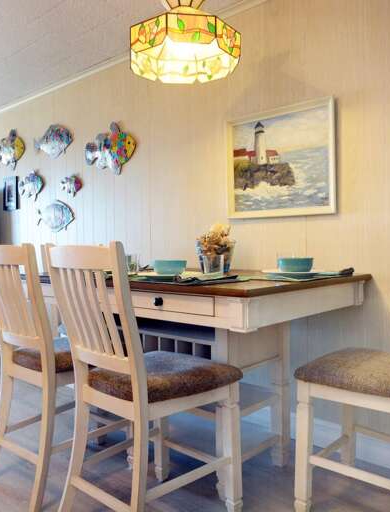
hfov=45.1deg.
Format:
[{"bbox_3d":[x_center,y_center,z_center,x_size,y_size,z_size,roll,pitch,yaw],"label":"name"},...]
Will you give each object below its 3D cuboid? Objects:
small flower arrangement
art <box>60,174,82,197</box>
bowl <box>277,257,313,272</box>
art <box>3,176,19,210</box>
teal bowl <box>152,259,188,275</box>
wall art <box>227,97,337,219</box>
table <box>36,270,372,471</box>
[{"bbox_3d":[0.098,-0.038,2.240,0.185,0.243,0.185,-1,1,0],"label":"small flower arrangement"},{"bbox_3d":[-1.002,-0.569,3.792,0.275,0.185,0.030,0,1,41],"label":"art"},{"bbox_3d":[0.424,0.041,1.980,0.147,0.064,0.147,-1,1,0],"label":"bowl"},{"bbox_3d":[-1.731,-0.589,4.429,0.262,0.309,0.030,0,1,41],"label":"art"},{"bbox_3d":[-0.103,0.049,1.990,0.147,0.064,0.147,-1,1,0],"label":"teal bowl"},{"bbox_3d":[0.446,-0.499,2.527,0.652,0.571,0.030,0,1,41],"label":"wall art"},{"bbox_3d":[-0.019,0.546,2.264,1.369,0.910,1.012,0,1,41],"label":"table"}]

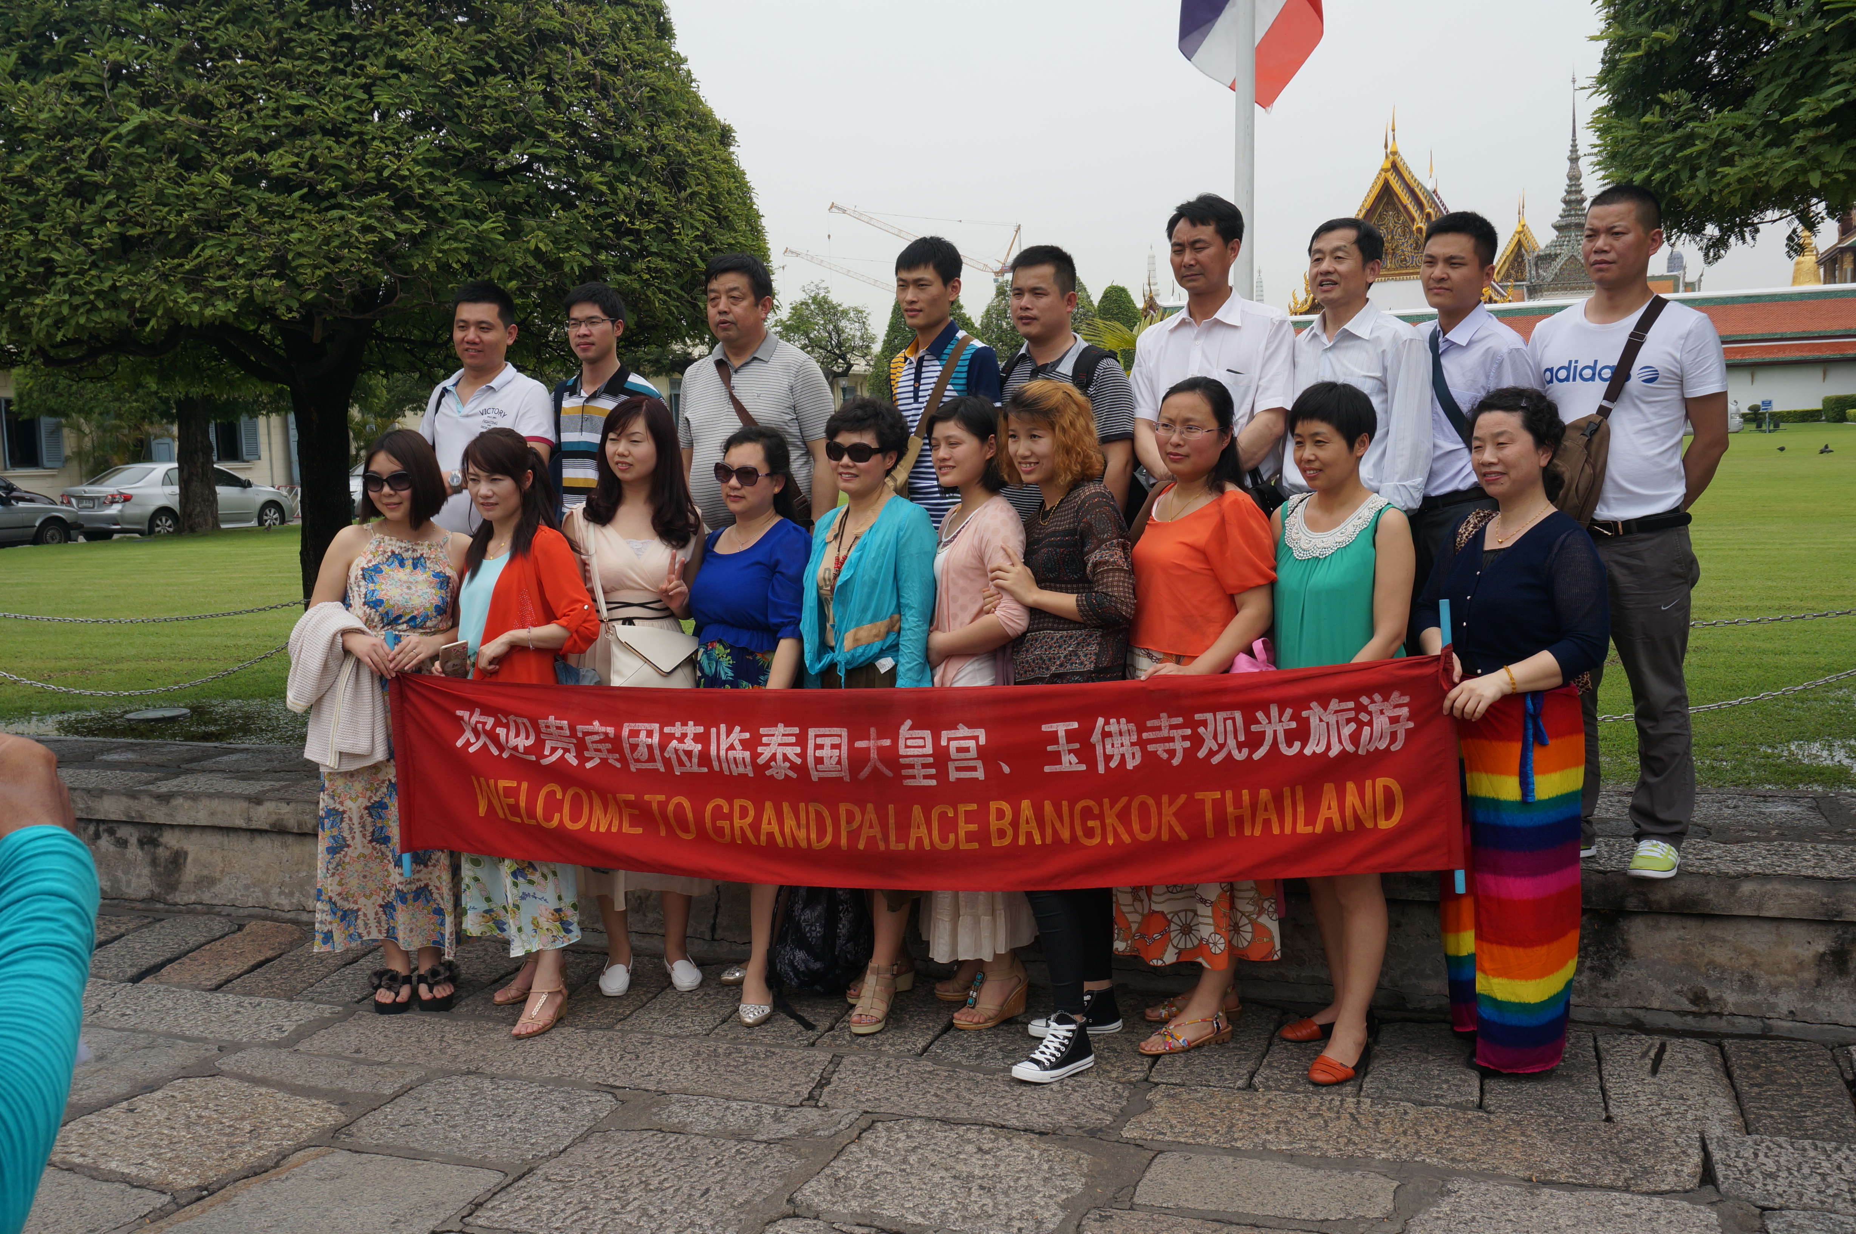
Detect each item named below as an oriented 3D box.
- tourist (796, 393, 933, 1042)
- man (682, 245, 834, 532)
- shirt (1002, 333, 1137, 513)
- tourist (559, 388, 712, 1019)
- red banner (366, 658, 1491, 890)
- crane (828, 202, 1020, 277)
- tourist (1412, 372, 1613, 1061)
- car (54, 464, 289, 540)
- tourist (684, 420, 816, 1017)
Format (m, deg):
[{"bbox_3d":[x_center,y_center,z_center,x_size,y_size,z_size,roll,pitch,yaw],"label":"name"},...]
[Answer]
[{"bbox_3d":[-0.167,0.244,4.270,0.410,1.659,0.300,2,8,25],"label":"tourist"},{"bbox_3d":[-0.507,-0.238,4.832,0.510,1.692,0.310,2,8,22],"label":"man"},{"bbox_3d":[0.388,-0.453,4.564,0.460,0.700,0.280,3,8,27],"label":"shirt"},{"bbox_3d":[-0.837,0.221,4.506,0.420,1.671,0.290,0,7,12],"label":"tourist"},{"bbox_3d":[-0.100,0.379,3.855,2.648,0.540,0.130,0,6,13],"label":"red banner"},{"bbox_3d":[0.800,-73.958,402.268,50.000,61.486,7.000,-2,6,0],"label":"crane"},{"bbox_3d":[1.416,0.263,3.859,0.380,1.624,0.440,-8,9,-44],"label":"tourist"},{"bbox_3d":[-14.762,-2.353,31.833,1.760,1.470,4.540,2,7,24],"label":"car"},{"bbox_3d":[-0.491,0.269,4.355,0.390,1.580,0.290,1,7,20],"label":"tourist"}]

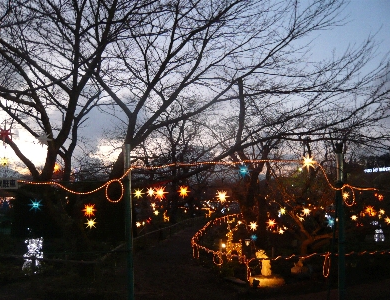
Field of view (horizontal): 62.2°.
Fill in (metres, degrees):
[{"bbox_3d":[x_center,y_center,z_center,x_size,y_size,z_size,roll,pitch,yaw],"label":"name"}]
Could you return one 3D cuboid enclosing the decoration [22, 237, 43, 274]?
[{"bbox_3d":[-4.621,3.000,9.200,0.620,1.080,0.500,-1,-3,-6],"label":"decoration"}]

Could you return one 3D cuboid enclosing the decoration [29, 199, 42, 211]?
[{"bbox_3d":[-4.684,1.600,9.500,0.380,0.380,0.320,0,-3,-26],"label":"decoration"}]

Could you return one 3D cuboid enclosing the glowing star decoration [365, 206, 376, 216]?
[{"bbox_3d":[7.053,2.471,13.000,0.400,0.400,0.330,-2,-3,28],"label":"glowing star decoration"}]

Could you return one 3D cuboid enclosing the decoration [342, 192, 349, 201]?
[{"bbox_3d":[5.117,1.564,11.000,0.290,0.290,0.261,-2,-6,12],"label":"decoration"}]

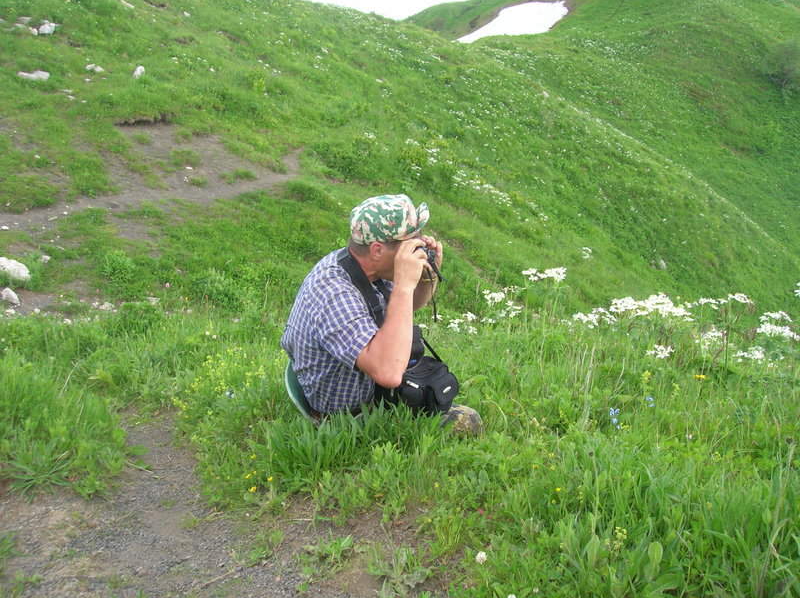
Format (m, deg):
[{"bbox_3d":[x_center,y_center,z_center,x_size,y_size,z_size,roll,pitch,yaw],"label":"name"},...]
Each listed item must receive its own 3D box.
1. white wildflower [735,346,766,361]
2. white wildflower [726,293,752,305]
[{"bbox_3d":[1.468,0.229,3.300,0.122,0.041,0.104,0,12,0],"label":"white wildflower"},{"bbox_3d":[1.555,0.002,3.600,0.116,0.035,0.098,0,12,0],"label":"white wildflower"}]

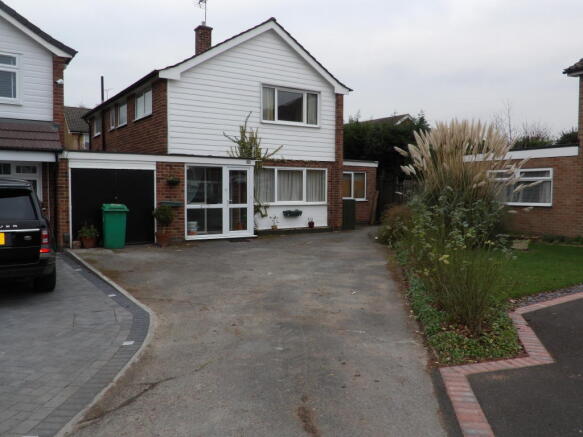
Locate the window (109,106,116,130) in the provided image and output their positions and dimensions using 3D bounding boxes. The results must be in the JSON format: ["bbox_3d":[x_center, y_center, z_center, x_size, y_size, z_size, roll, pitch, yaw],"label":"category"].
[{"bbox_3d":[-7.144,-3.963,18.953,0.102,0.755,1.071,-2,5,-33],"label":"window"}]

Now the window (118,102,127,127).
[{"bbox_3d":[-6.295,-3.823,17.669,0.102,0.765,1.305,-2,5,-33],"label":"window"}]

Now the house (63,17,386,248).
[{"bbox_3d":[-3.833,-3.322,19.654,12.154,7.117,11.776,-2,5,-33],"label":"house"}]

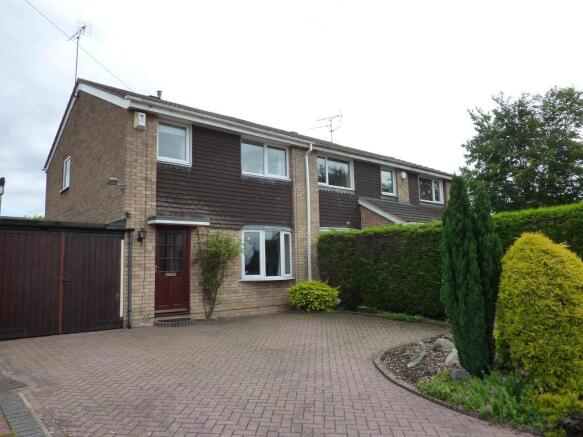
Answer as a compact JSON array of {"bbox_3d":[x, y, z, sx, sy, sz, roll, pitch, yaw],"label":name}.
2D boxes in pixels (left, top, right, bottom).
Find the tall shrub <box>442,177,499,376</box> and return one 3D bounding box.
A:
[{"bbox_3d":[2.411,0.781,5.670,0.650,2.620,0.600,-2,-7,0],"label":"tall shrub"}]

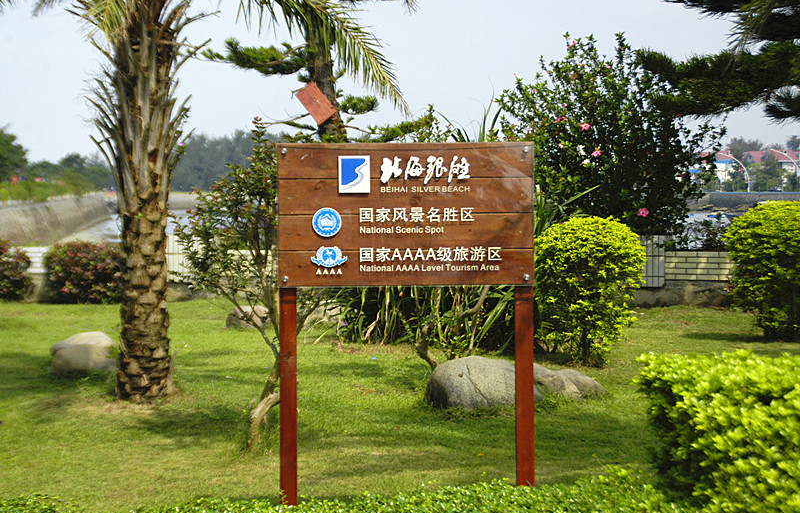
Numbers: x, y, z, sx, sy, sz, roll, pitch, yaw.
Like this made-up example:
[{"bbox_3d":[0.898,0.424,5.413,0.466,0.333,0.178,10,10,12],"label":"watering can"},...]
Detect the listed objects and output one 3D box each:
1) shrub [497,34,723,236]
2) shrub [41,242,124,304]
[{"bbox_3d":[2.128,-0.711,14.200,2.200,2.950,2.000,0,3,0],"label":"shrub"},{"bbox_3d":[-3.621,0.174,16.200,1.030,0.750,0.880,0,3,0],"label":"shrub"}]

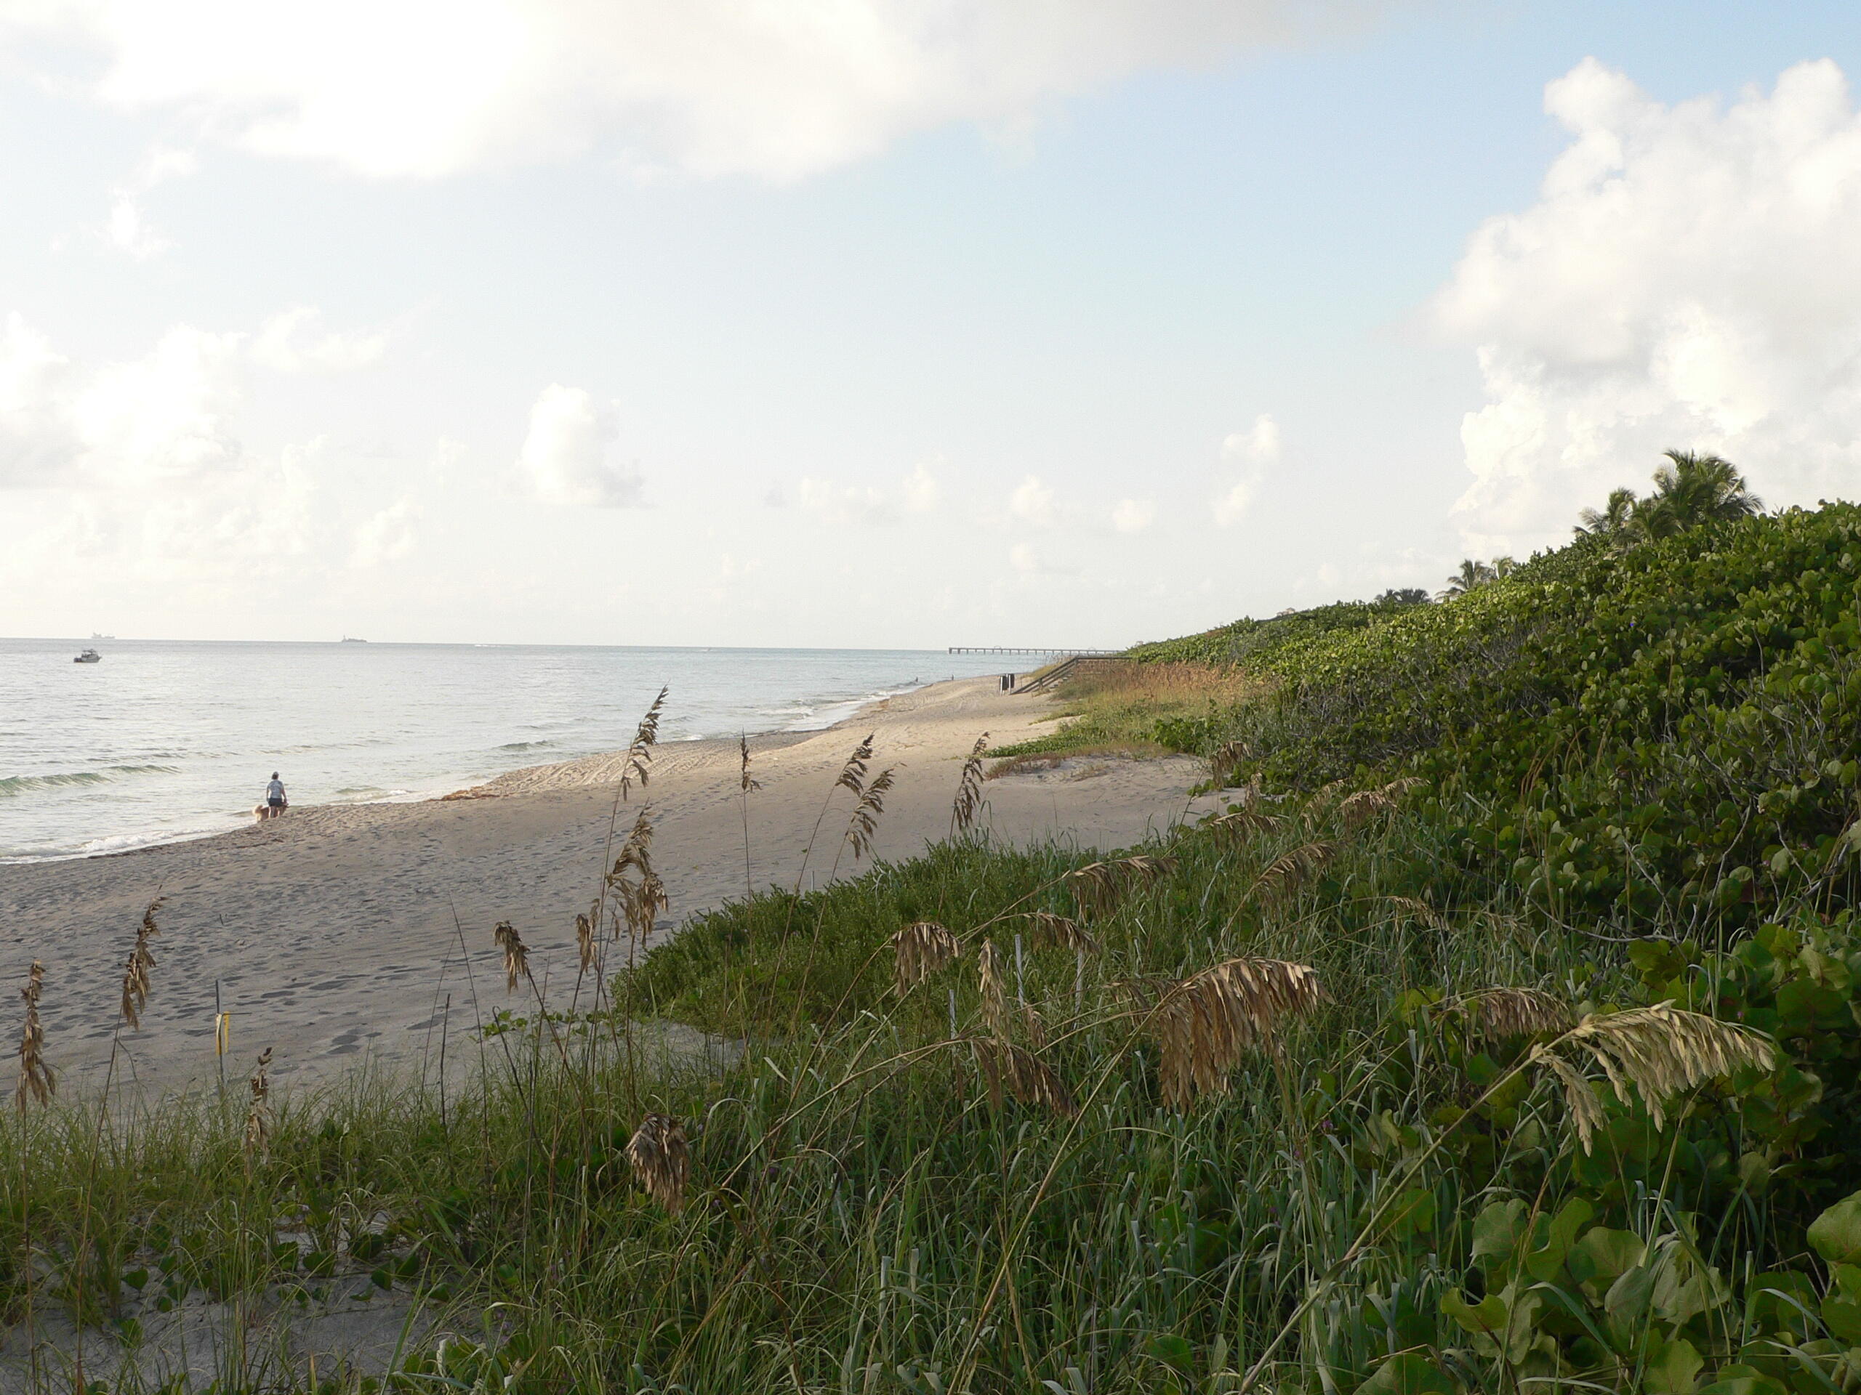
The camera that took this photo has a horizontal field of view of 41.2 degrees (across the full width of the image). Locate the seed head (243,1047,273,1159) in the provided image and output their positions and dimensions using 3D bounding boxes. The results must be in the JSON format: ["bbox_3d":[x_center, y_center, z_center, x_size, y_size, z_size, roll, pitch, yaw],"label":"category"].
[{"bbox_3d":[-1.958,1.181,7.200,0.095,0.325,0.095,0,1,-15],"label":"seed head"}]

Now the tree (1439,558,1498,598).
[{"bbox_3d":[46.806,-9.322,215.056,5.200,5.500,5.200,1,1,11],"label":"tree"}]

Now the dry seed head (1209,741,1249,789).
[{"bbox_3d":[1.298,0.289,10.800,0.178,0.215,0.160,1,1,7],"label":"dry seed head"}]

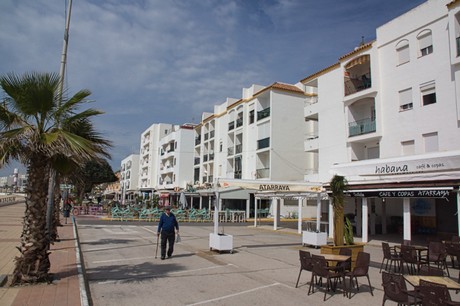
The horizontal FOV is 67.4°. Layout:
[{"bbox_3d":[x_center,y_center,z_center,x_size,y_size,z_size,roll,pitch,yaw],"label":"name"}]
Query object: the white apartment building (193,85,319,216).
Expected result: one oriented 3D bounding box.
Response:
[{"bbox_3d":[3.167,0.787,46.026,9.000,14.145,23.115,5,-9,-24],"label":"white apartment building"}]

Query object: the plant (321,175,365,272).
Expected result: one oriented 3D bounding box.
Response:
[{"bbox_3d":[3.288,2.025,10.224,1.294,2.700,0.600,6,-9,-27],"label":"plant"}]

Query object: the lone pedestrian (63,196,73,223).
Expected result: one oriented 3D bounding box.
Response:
[{"bbox_3d":[-9.989,3.555,21.289,0.530,1.690,0.400,5,-9,-24],"label":"lone pedestrian"}]

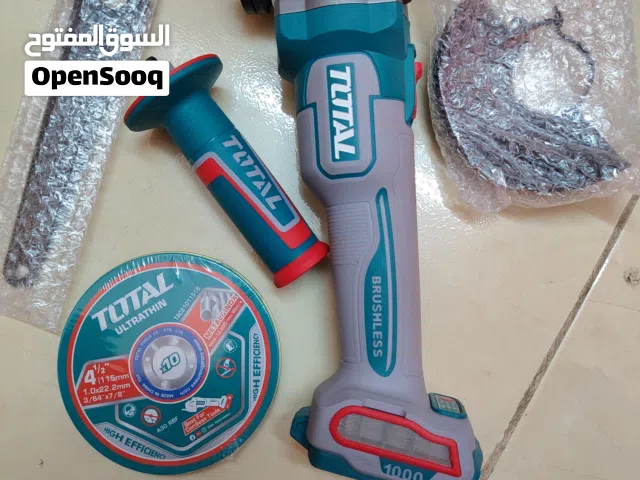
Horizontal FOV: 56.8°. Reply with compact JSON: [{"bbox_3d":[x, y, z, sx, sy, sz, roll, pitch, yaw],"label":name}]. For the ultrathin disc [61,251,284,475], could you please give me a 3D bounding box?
[{"bbox_3d":[-0.081,0.066,0.321,0.117,0.013,0.117,0,85,-3],"label":"ultrathin disc"}]

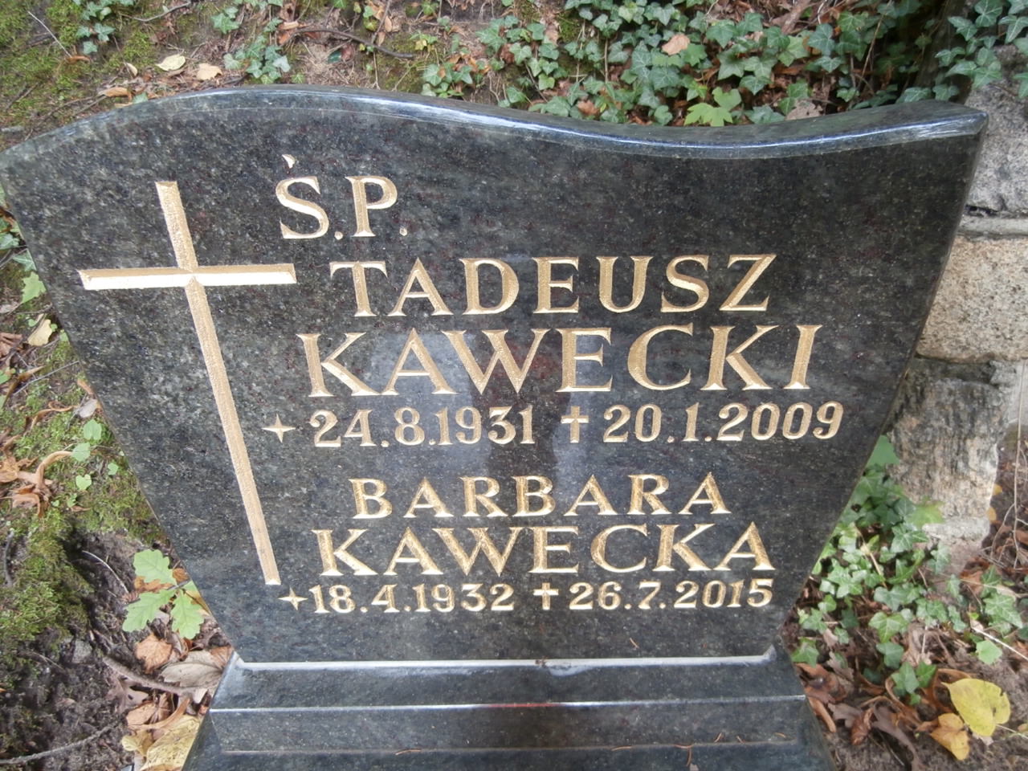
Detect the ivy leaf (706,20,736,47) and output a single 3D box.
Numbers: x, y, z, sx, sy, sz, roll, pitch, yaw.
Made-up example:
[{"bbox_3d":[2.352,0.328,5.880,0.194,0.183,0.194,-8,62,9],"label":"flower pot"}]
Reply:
[{"bbox_3d":[0.326,-0.550,1.120,0.045,0.043,0.012,-3,-7,-1],"label":"ivy leaf"}]

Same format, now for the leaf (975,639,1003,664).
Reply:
[{"bbox_3d":[0.707,0.395,1.062,0.036,0.008,0.031,-40,47,-21],"label":"leaf"}]

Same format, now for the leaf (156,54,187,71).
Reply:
[{"bbox_3d":[-0.615,-0.581,1.280,0.054,0.008,0.039,-20,70,-6],"label":"leaf"}]

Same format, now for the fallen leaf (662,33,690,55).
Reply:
[{"bbox_3d":[0.279,-0.583,1.220,0.051,0.012,0.038,-32,66,-7],"label":"fallen leaf"}]

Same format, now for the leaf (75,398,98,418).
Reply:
[{"bbox_3d":[-0.669,0.035,1.120,0.025,0.005,0.033,38,71,17],"label":"leaf"}]

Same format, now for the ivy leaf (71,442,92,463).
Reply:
[{"bbox_3d":[-0.674,0.104,1.110,0.032,0.005,0.031,-1,69,1],"label":"ivy leaf"}]

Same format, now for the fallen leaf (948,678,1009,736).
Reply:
[{"bbox_3d":[0.650,0.446,1.006,0.080,0.018,0.086,-41,47,-23],"label":"fallen leaf"}]

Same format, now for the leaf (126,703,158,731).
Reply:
[{"bbox_3d":[-0.522,0.463,1.002,0.051,0.014,0.032,-26,52,-35],"label":"leaf"}]

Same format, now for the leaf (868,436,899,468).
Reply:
[{"bbox_3d":[0.576,0.104,1.120,0.057,0.009,0.055,14,70,6],"label":"leaf"}]

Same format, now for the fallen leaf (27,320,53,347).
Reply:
[{"bbox_3d":[-0.726,-0.079,1.099,0.030,0.012,0.046,28,71,11],"label":"fallen leaf"}]

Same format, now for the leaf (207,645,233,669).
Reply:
[{"bbox_3d":[-0.434,0.395,1.056,0.066,0.012,0.051,34,47,25],"label":"leaf"}]

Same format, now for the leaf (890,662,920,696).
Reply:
[{"bbox_3d":[0.514,0.386,0.940,0.034,0.012,0.037,-4,63,-2],"label":"leaf"}]

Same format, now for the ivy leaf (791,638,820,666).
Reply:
[{"bbox_3d":[0.396,0.365,0.970,0.041,0.012,0.037,-10,63,-5],"label":"ivy leaf"}]

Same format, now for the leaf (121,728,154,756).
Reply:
[{"bbox_3d":[-0.485,0.462,0.918,0.037,0.012,0.036,-14,44,-13],"label":"leaf"}]

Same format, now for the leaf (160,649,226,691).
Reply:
[{"bbox_3d":[-0.466,0.415,1.040,0.099,0.015,0.053,-2,47,1],"label":"leaf"}]

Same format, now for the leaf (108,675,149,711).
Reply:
[{"bbox_3d":[-0.551,0.443,1.022,0.060,0.013,0.053,-3,43,-17],"label":"leaf"}]

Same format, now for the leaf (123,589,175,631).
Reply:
[{"bbox_3d":[-0.539,0.331,1.050,0.084,0.013,0.053,-39,64,-21],"label":"leaf"}]

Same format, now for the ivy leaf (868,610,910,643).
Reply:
[{"bbox_3d":[0.563,0.364,1.070,0.058,0.012,0.046,8,50,23],"label":"ivy leaf"}]

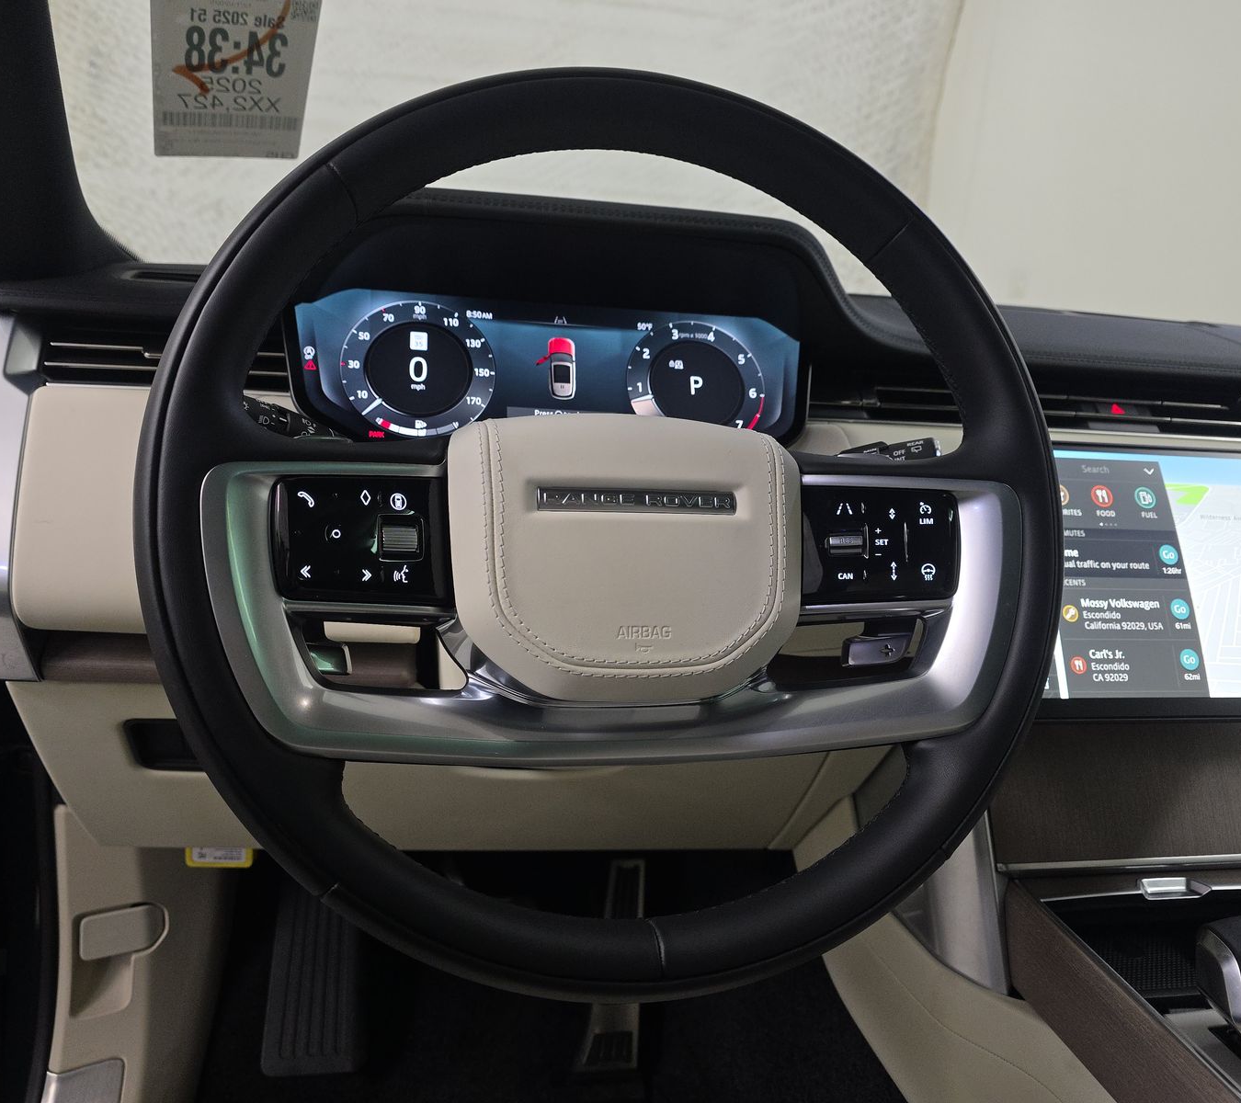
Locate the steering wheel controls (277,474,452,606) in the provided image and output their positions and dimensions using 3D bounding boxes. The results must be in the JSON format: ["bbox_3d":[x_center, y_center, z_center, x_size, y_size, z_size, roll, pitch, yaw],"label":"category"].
[{"bbox_3d":[-0.102,-0.005,0.382,0.066,0.049,0.020,1,-8,-12],"label":"steering wheel controls"}]

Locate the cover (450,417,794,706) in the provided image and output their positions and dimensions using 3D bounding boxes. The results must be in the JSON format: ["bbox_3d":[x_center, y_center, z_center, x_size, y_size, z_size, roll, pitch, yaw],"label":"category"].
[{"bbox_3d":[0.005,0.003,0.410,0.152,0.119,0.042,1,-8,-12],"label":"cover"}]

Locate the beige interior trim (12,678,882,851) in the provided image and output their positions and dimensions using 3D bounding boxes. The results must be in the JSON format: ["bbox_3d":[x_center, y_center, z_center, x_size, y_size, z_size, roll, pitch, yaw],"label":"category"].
[{"bbox_3d":[-0.095,0.154,0.710,0.585,0.165,0.100,1,15,-12],"label":"beige interior trim"}]

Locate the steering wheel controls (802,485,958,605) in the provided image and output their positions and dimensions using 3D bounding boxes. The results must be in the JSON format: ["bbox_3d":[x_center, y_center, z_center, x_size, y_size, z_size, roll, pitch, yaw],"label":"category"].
[{"bbox_3d":[0.115,-0.001,0.426,0.066,0.049,0.020,1,-8,-12],"label":"steering wheel controls"}]

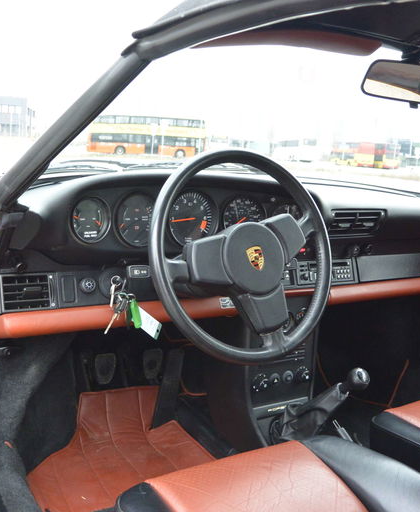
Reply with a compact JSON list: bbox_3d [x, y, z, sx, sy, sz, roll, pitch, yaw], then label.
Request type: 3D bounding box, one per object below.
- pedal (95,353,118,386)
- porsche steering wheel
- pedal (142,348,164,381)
[{"bbox_3d":[-0.272,0.296,1.501,0.060,0.085,0.030,-4,-9,-34],"label":"pedal"},{"bbox_3d":[0.058,0.001,1.028,0.385,0.385,0.090,-3,-9,-33],"label":"porsche steering wheel"},{"bbox_3d":[-0.155,0.300,1.583,0.060,0.085,0.030,-4,-9,-34],"label":"pedal"}]

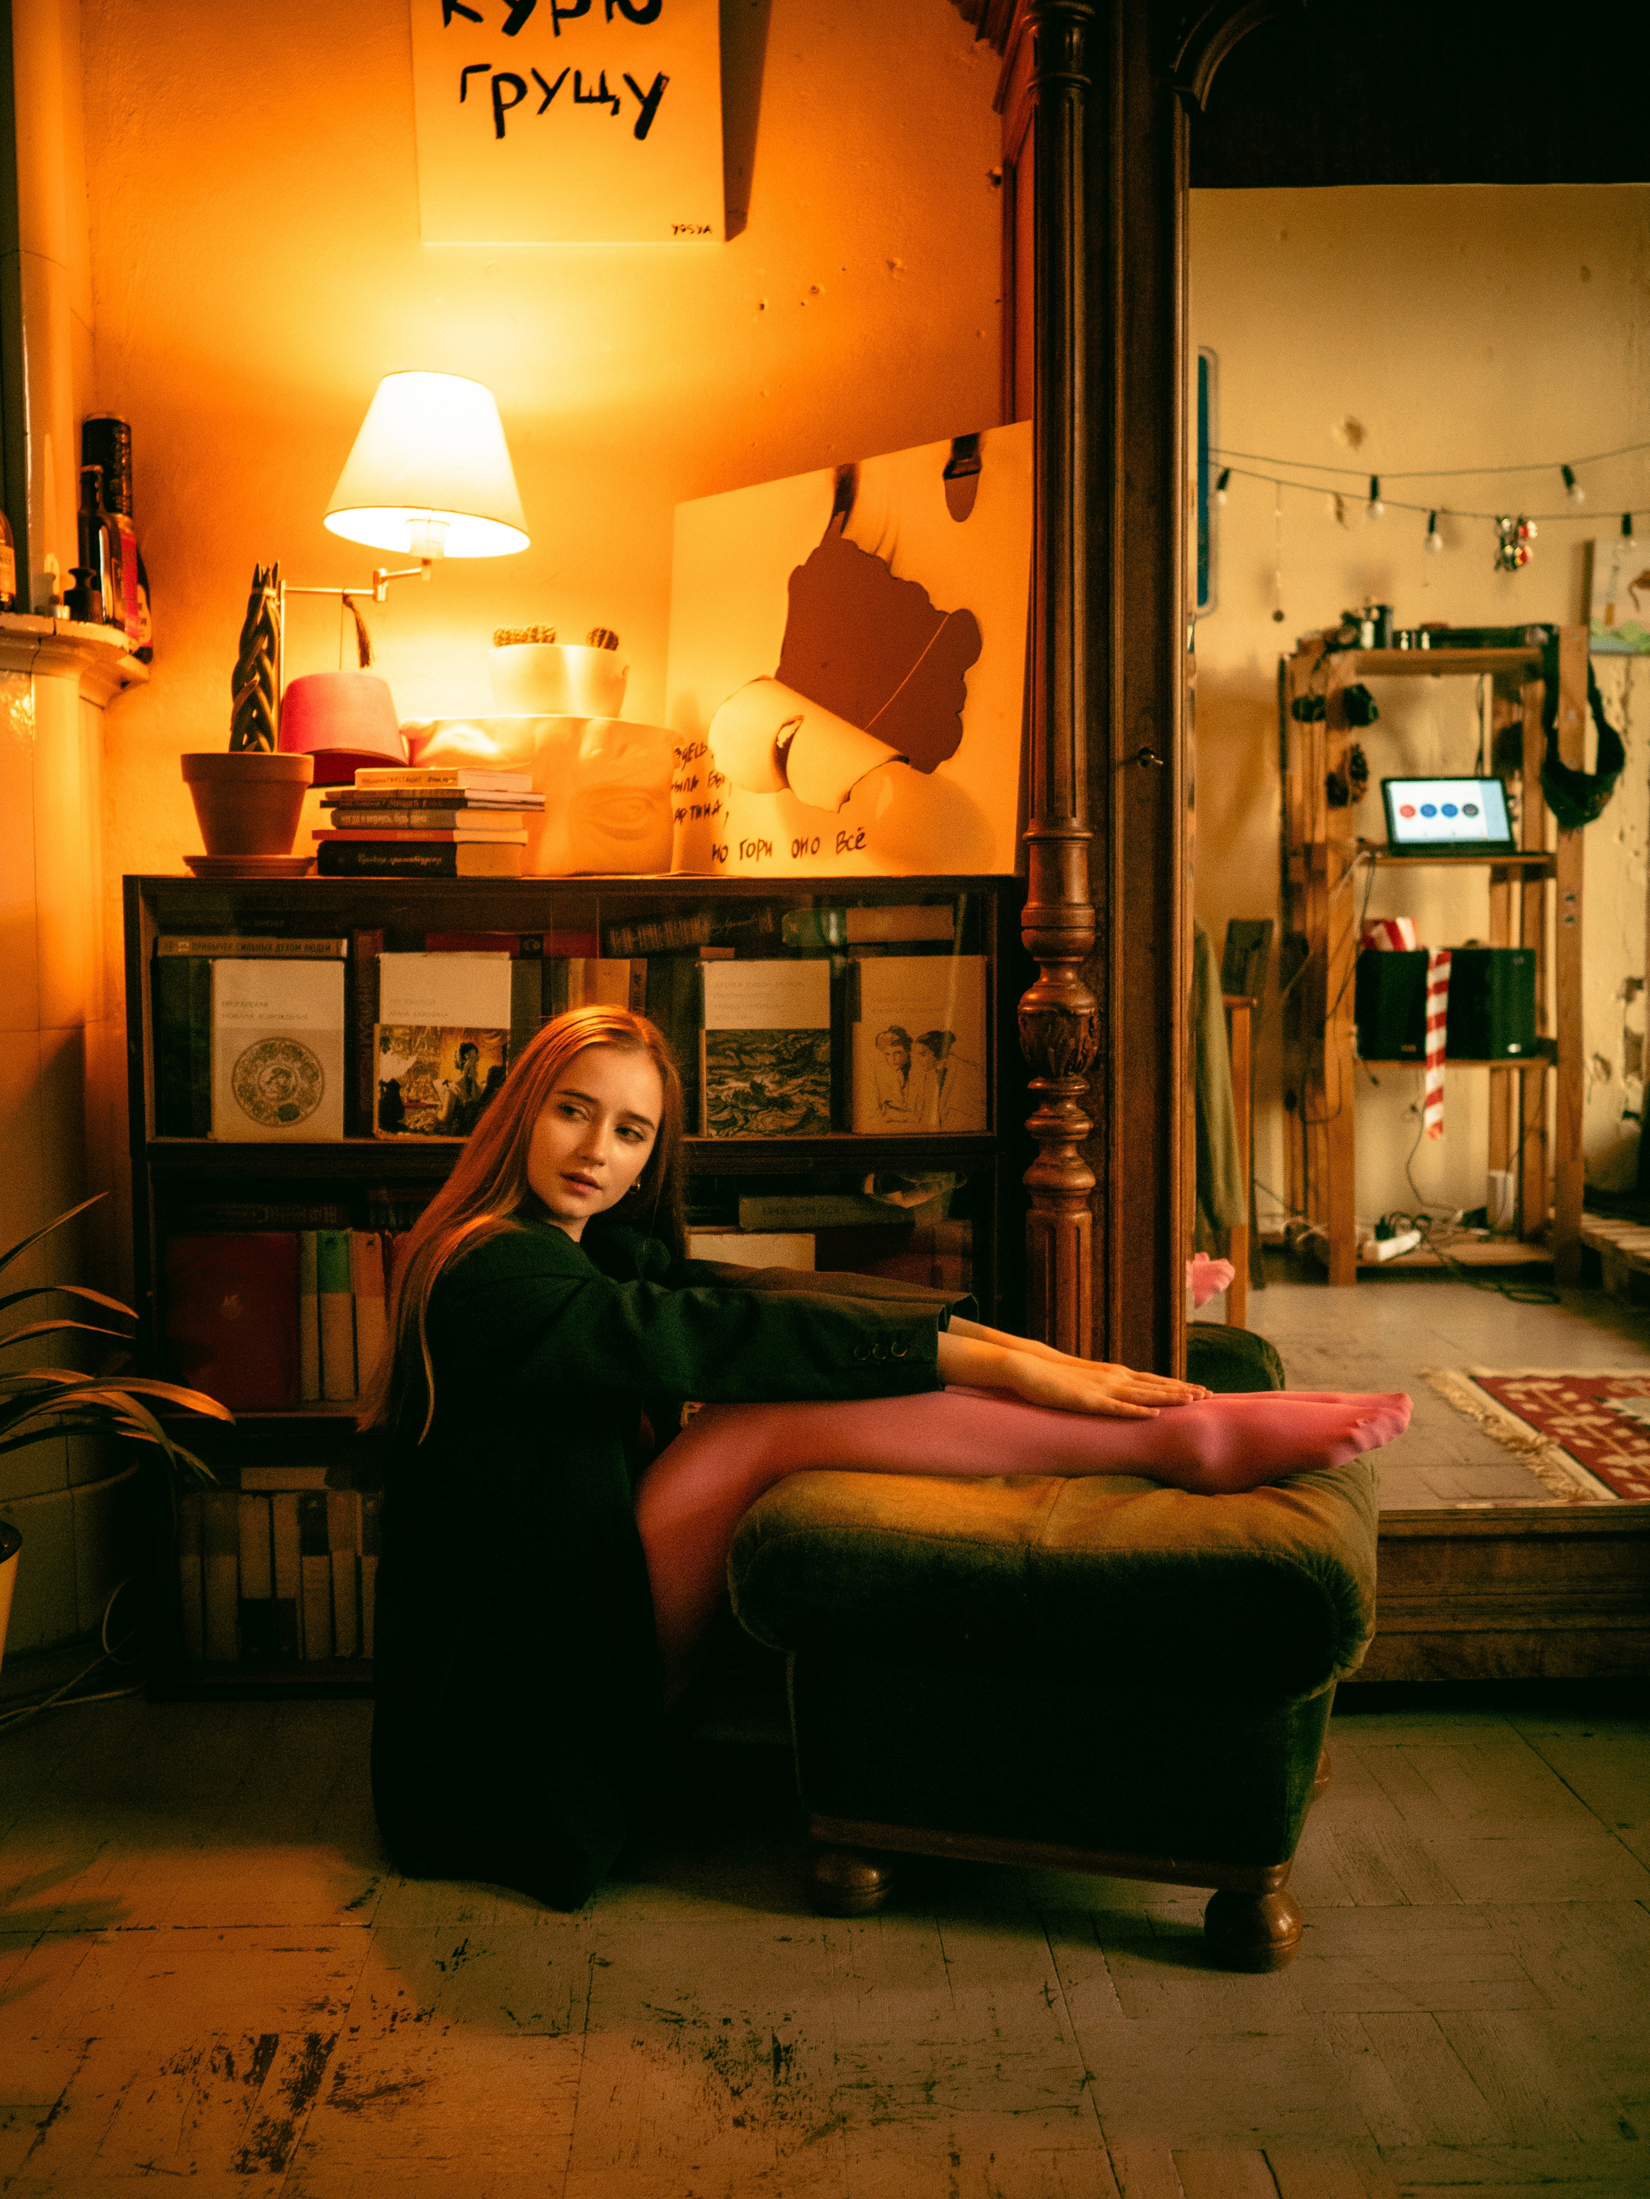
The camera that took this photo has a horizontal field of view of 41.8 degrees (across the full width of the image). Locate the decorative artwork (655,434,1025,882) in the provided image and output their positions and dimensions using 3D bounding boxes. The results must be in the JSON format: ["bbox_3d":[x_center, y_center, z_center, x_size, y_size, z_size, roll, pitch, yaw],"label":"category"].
[{"bbox_3d":[0.017,-0.526,2.684,0.604,0.518,0.030,3,1,44],"label":"decorative artwork"}]

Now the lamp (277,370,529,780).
[{"bbox_3d":[-0.520,-0.647,2.666,0.311,0.497,0.280,-1,3,-3],"label":"lamp"}]

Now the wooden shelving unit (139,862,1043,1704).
[{"bbox_3d":[-0.285,0.205,2.646,1.008,0.935,0.360,-1,3,-3],"label":"wooden shelving unit"}]

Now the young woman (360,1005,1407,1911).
[{"bbox_3d":[0.057,0.305,2.082,0.940,0.797,0.460,0,3,8],"label":"young woman"}]

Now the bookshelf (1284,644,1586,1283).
[{"bbox_3d":[1.612,-0.374,5.790,0.678,1.691,0.460,-1,3,-4],"label":"bookshelf"}]

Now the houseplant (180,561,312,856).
[{"bbox_3d":[-0.681,-0.456,2.537,0.155,0.348,0.155,0,3,0],"label":"houseplant"}]

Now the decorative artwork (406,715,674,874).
[{"bbox_3d":[-0.347,-0.359,2.623,0.331,0.195,0.220,-1,3,-3],"label":"decorative artwork"}]

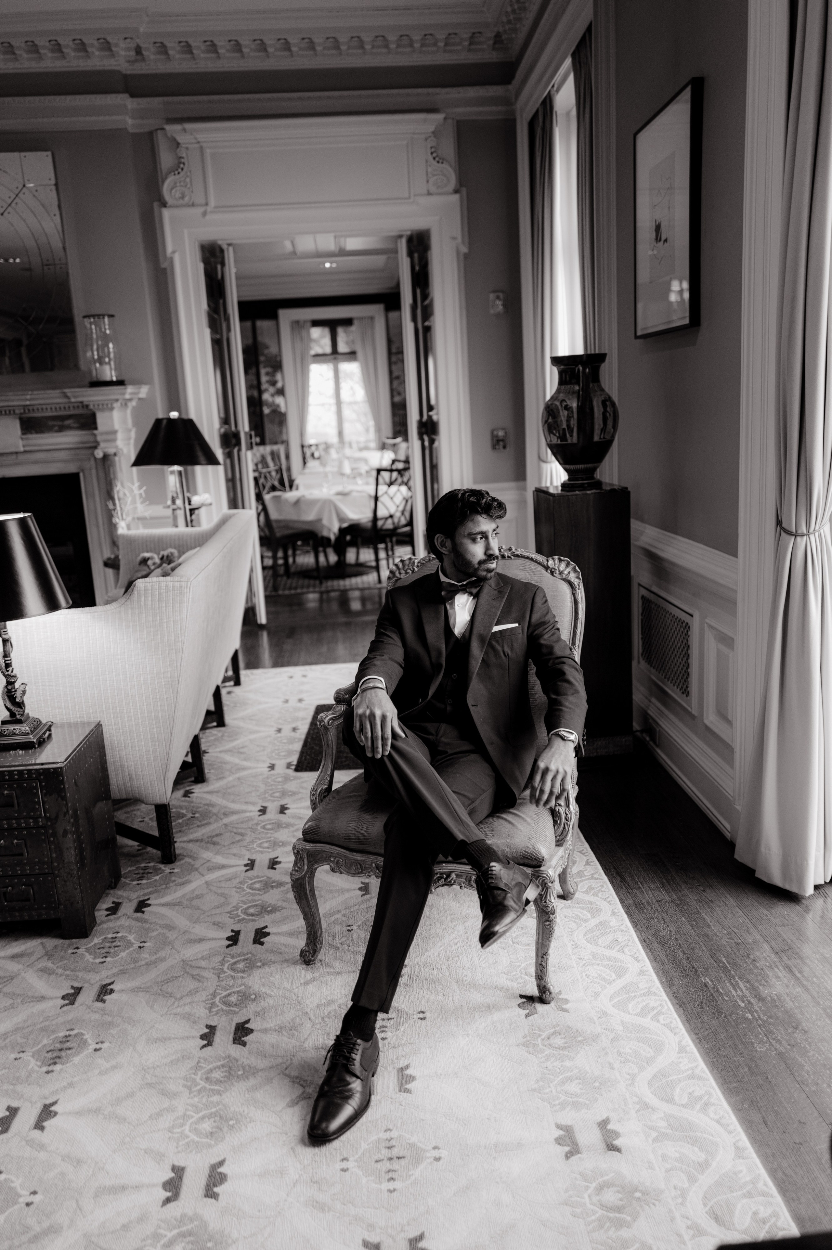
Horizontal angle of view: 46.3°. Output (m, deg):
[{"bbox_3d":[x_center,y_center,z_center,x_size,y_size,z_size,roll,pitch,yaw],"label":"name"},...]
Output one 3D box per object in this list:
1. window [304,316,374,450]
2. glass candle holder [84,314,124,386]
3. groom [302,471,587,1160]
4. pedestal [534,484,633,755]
[{"bbox_3d":[-1.128,-3.576,14.673,1.200,2.075,0.150,-4,13,-3],"label":"window"},{"bbox_3d":[-1.871,-1.651,5.818,0.206,0.394,0.206,-4,13,-3],"label":"glass candle holder"},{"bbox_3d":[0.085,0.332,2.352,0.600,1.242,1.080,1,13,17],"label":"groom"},{"bbox_3d":[0.705,-0.020,4.094,0.320,1.085,0.330,-4,13,-3],"label":"pedestal"}]

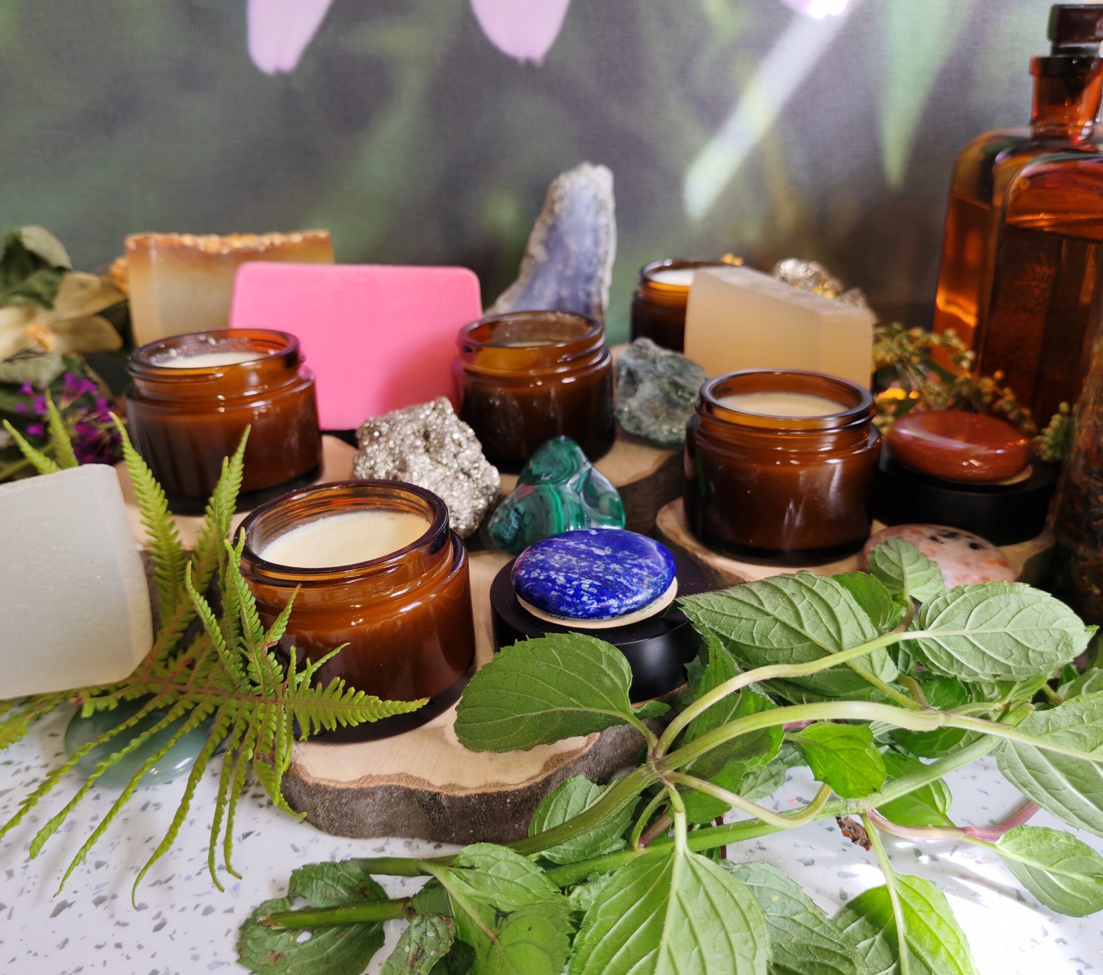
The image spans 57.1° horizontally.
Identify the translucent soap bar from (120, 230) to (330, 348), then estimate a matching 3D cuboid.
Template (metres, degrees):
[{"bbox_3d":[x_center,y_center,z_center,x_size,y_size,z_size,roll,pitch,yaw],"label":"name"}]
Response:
[{"bbox_3d":[-0.123,-0.065,0.400,0.074,0.067,0.025,0,16,5],"label":"translucent soap bar"}]

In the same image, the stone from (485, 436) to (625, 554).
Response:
[{"bbox_3d":[0.002,0.005,0.315,0.041,0.033,0.026,-3,25,0],"label":"stone"}]

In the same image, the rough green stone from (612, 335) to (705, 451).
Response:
[{"bbox_3d":[0.038,-0.033,0.356,0.034,0.032,0.028,2,23,5],"label":"rough green stone"}]

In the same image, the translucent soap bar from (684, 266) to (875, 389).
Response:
[{"bbox_3d":[0.083,-0.046,0.384,0.022,0.059,0.079,-10,24,-22],"label":"translucent soap bar"}]

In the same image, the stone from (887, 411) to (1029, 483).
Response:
[{"bbox_3d":[0.119,-0.012,0.296,0.042,0.018,0.035,5,23,14],"label":"stone"}]

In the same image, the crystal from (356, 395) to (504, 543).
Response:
[{"bbox_3d":[-0.040,-0.005,0.323,0.046,0.039,0.035,-3,25,0],"label":"crystal"}]

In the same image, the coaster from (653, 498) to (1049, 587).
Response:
[{"bbox_3d":[0.091,0.015,0.307,0.118,0.012,0.099,3,23,9],"label":"coaster"}]

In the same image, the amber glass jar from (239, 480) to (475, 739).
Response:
[{"bbox_3d":[-0.048,0.029,0.251,0.057,0.046,0.057,-3,25,0],"label":"amber glass jar"}]

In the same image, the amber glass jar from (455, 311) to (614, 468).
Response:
[{"bbox_3d":[-0.006,-0.035,0.362,0.057,0.046,0.057,-2,24,1],"label":"amber glass jar"}]

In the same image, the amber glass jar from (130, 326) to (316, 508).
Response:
[{"bbox_3d":[-0.096,-0.021,0.301,0.054,0.042,0.054,-7,24,-16],"label":"amber glass jar"}]

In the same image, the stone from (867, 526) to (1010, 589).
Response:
[{"bbox_3d":[0.105,0.023,0.276,0.041,0.017,0.039,-3,25,0],"label":"stone"}]

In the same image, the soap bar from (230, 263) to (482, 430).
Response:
[{"bbox_3d":[-0.069,-0.050,0.375,0.091,0.061,0.023,0,-7,0],"label":"soap bar"}]

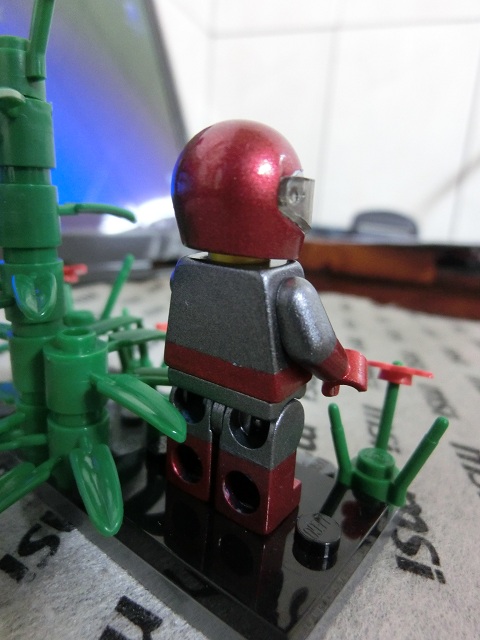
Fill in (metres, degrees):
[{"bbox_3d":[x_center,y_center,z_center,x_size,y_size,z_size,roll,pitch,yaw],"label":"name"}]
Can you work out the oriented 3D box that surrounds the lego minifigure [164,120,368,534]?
[{"bbox_3d":[0.001,0.001,0.052,0.024,0.043,0.018,13,18,35],"label":"lego minifigure"}]

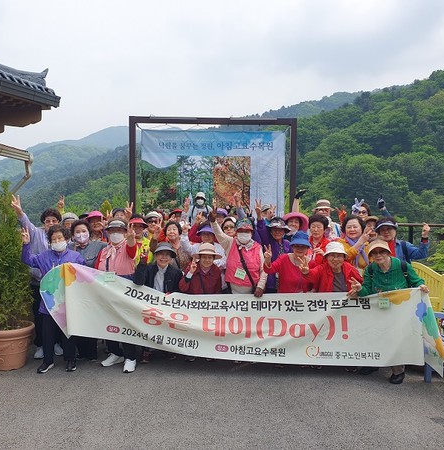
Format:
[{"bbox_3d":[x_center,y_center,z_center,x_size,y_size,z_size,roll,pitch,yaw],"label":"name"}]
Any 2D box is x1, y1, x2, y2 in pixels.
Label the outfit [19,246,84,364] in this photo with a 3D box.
[{"bbox_3d":[-1.740,0.783,4.654,0.610,1.210,0.420,0,2,-11],"label":"outfit"}]

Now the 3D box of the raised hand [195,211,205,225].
[{"bbox_3d":[-0.262,-0.087,5.250,0.110,0.160,0.070,0,2,0],"label":"raised hand"}]

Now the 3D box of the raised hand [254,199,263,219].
[{"bbox_3d":[0.401,-0.181,4.950,0.090,0.185,0.080,0,2,0],"label":"raised hand"}]

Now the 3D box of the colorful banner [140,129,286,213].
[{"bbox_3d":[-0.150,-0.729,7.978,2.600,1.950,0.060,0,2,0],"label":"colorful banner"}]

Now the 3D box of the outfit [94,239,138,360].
[{"bbox_3d":[-1.089,0.753,4.653,0.450,1.230,0.380,0,2,-7],"label":"outfit"}]

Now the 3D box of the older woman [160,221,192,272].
[{"bbox_3d":[-0.523,0.702,5.182,0.500,1.510,0.380,0,2,-3],"label":"older woman"}]

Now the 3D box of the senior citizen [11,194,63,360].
[{"bbox_3d":[-1.987,0.563,4.947,0.640,1.730,0.420,0,2,-9],"label":"senior citizen"}]

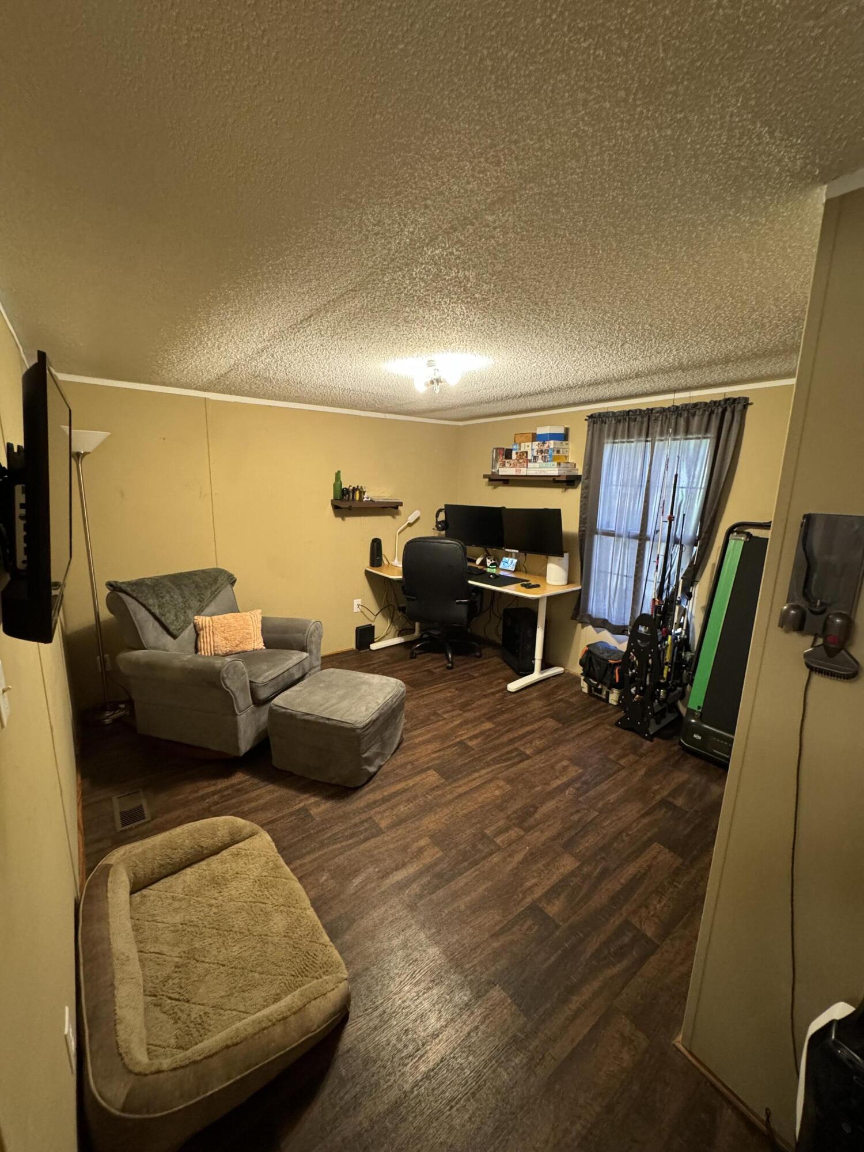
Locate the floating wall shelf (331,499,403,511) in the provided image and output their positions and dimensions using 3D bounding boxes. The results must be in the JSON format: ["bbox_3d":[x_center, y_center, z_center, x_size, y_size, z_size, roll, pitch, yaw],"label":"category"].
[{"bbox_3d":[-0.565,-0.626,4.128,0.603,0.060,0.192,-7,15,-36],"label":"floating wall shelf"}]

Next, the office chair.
[{"bbox_3d":[0.108,0.183,4.238,0.680,1.130,0.700,4,12,13],"label":"office chair"}]

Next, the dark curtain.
[{"bbox_3d":[1.449,-0.297,3.183,0.120,1.610,1.050,-7,15,-36],"label":"dark curtain"}]

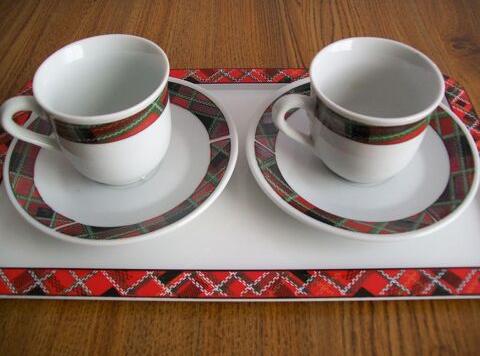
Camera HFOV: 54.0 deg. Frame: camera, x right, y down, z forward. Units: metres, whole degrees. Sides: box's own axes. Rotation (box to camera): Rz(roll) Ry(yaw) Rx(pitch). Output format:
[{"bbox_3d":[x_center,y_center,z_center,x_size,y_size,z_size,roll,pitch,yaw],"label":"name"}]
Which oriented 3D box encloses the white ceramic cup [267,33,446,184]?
[{"bbox_3d":[0.055,-0.030,0.244,0.080,0.057,0.062,-3,52,-2],"label":"white ceramic cup"}]

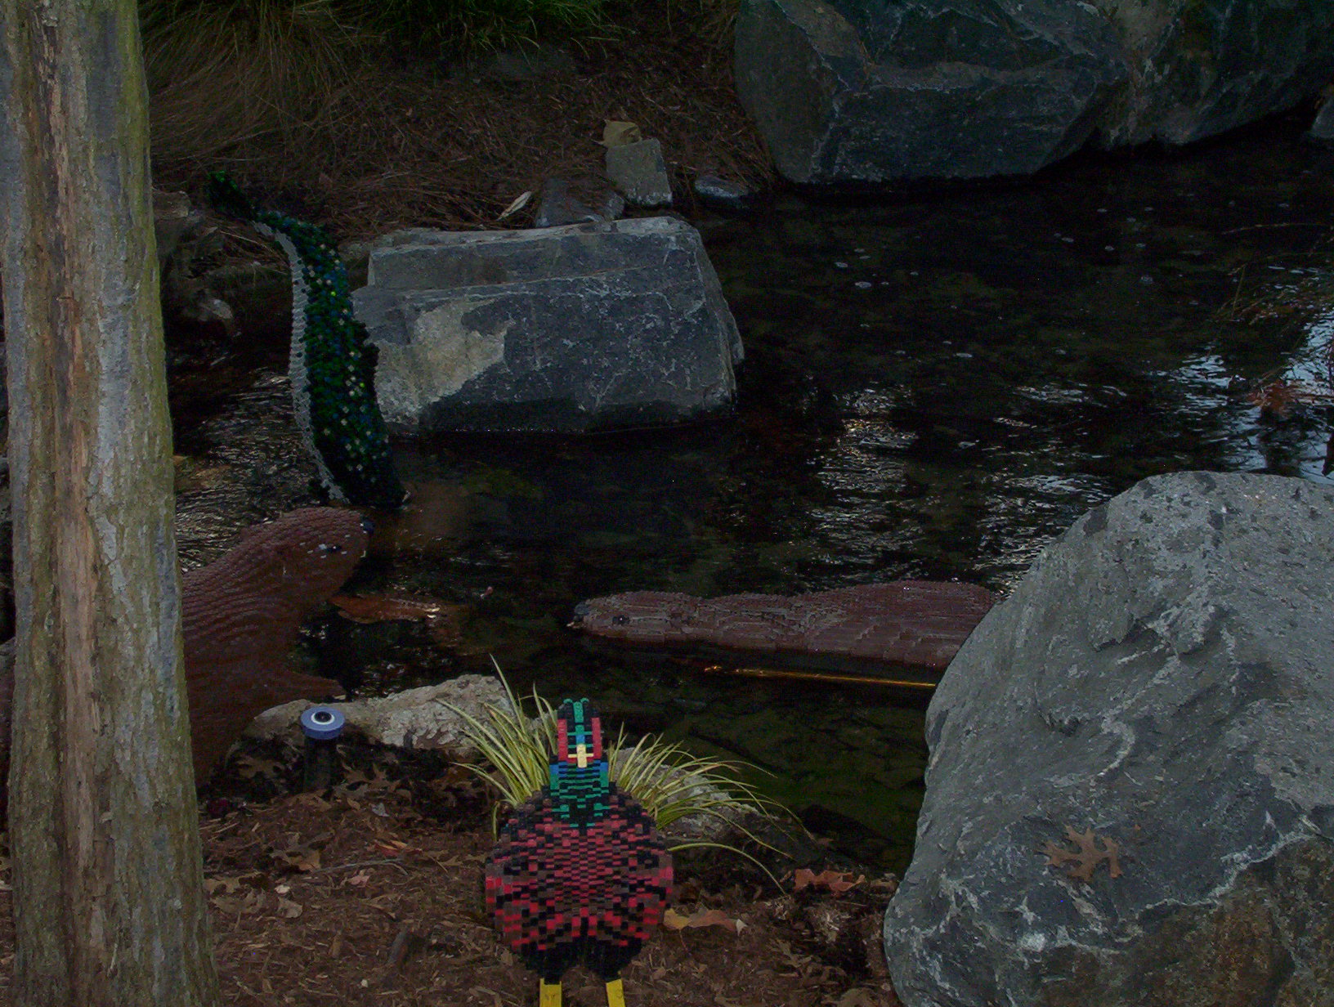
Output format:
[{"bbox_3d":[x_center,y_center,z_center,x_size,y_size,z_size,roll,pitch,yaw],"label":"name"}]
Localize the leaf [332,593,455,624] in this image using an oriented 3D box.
[{"bbox_3d":[-0.409,0.157,5.750,0.175,0.022,0.085,4,19,10],"label":"leaf"}]

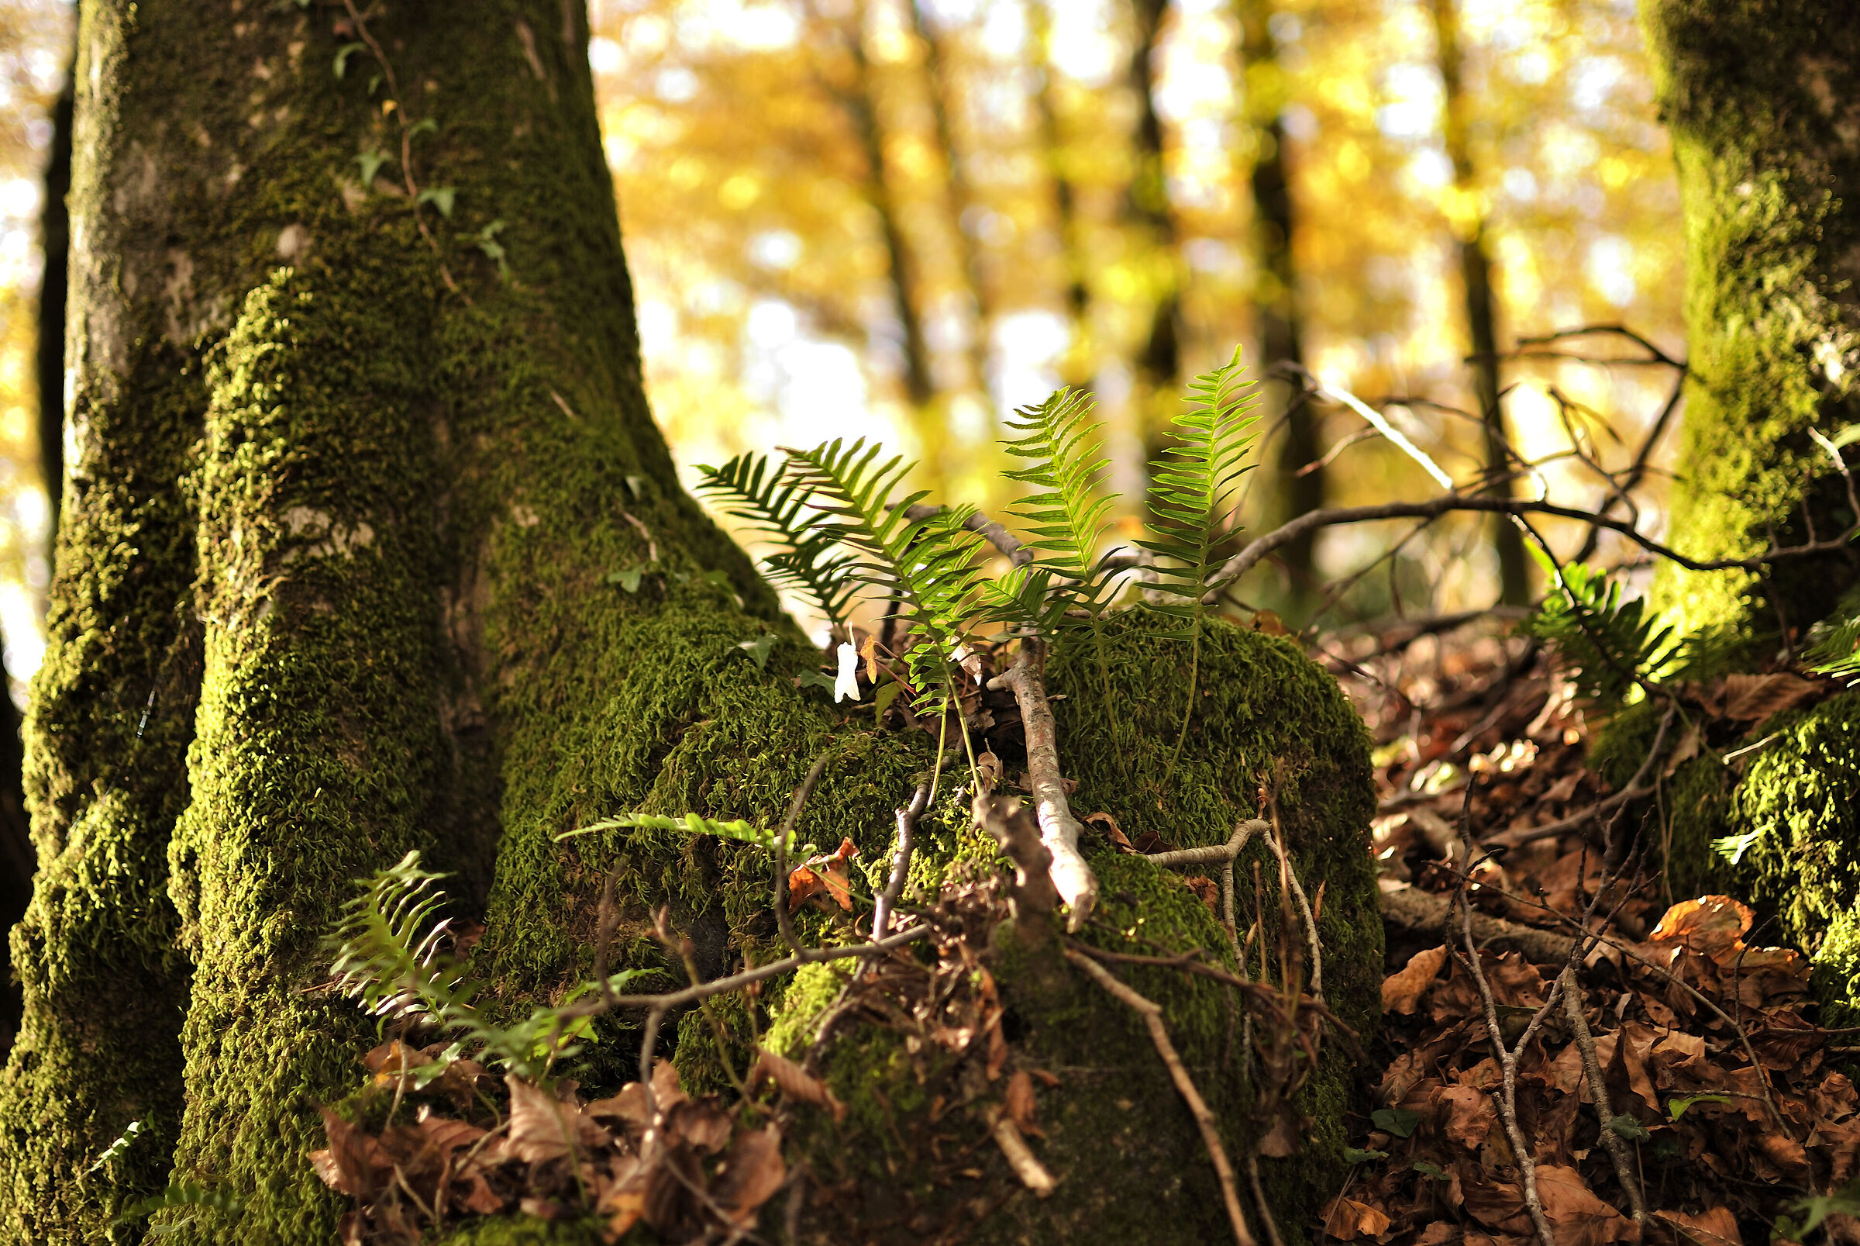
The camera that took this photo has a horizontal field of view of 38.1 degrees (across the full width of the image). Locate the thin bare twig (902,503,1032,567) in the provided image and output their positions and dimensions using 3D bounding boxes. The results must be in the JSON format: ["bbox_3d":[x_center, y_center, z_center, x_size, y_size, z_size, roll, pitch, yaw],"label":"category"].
[{"bbox_3d":[0.027,-0.062,1.870,0.105,0.028,0.024,26,13,12],"label":"thin bare twig"}]

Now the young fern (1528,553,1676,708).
[{"bbox_3d":[0.504,0.005,2.020,0.112,0.115,0.100,2,7,17],"label":"young fern"}]

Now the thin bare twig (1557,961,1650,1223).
[{"bbox_3d":[0.437,0.302,1.750,0.025,0.022,0.252,0,29,2],"label":"thin bare twig"}]

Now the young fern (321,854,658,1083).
[{"bbox_3d":[-0.257,0.200,1.570,0.180,0.125,0.120,-1,7,-6],"label":"young fern"}]

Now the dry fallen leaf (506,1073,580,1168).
[{"bbox_3d":[-0.219,0.281,1.520,0.042,0.053,0.020,-16,-24,-8],"label":"dry fallen leaf"}]

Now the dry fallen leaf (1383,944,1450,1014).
[{"bbox_3d":[0.338,0.247,1.870,0.040,0.020,0.064,28,56,25],"label":"dry fallen leaf"}]

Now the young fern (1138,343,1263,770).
[{"bbox_3d":[0.169,-0.040,1.700,0.077,0.268,0.065,0,7,0],"label":"young fern"}]

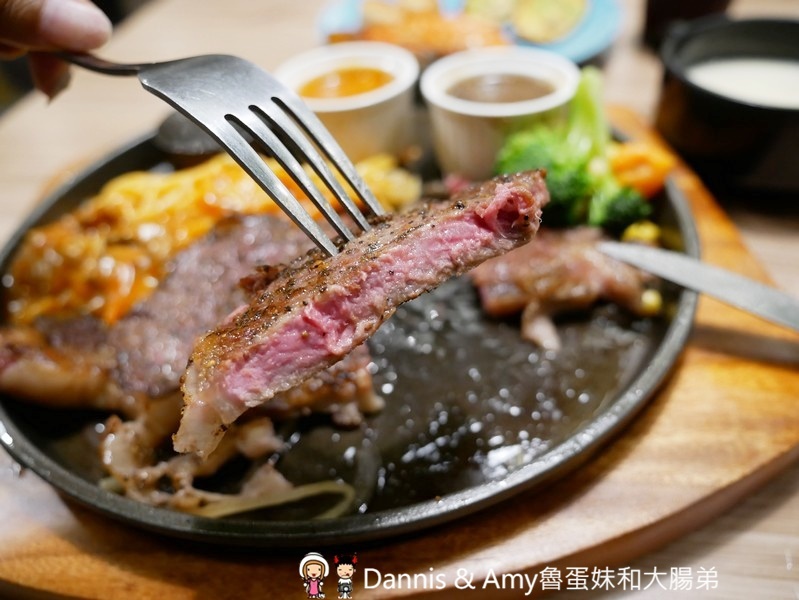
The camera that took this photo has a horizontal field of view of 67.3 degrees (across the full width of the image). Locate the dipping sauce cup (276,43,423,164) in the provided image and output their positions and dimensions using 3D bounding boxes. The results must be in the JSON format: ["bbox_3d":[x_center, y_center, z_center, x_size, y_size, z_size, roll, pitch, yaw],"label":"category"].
[{"bbox_3d":[-0.023,-0.088,0.283,0.067,0.041,0.067,-3,43,3],"label":"dipping sauce cup"}]

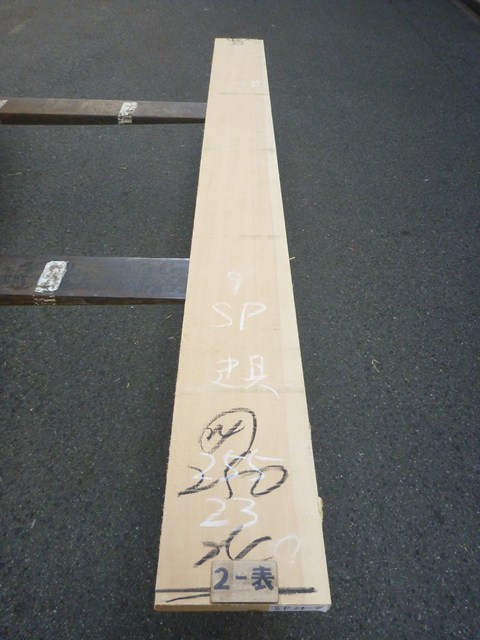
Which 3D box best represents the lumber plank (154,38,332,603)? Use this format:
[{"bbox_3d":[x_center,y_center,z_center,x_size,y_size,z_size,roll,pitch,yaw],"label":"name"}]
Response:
[{"bbox_3d":[0.001,-0.479,1.590,0.231,0.025,2.500,1,44,-1],"label":"lumber plank"}]

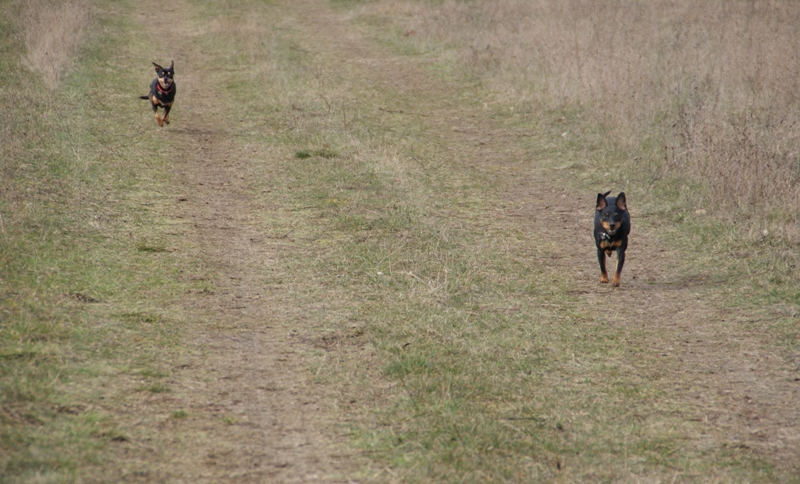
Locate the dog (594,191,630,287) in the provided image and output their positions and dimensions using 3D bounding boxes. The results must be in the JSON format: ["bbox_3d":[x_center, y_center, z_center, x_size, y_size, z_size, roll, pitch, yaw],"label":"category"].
[{"bbox_3d":[0.857,-0.022,20.200,0.150,0.375,0.520,0,5,1],"label":"dog"}]

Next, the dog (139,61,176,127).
[{"bbox_3d":[-1.461,-0.905,30.300,0.190,0.385,0.520,-1,5,-13],"label":"dog"}]

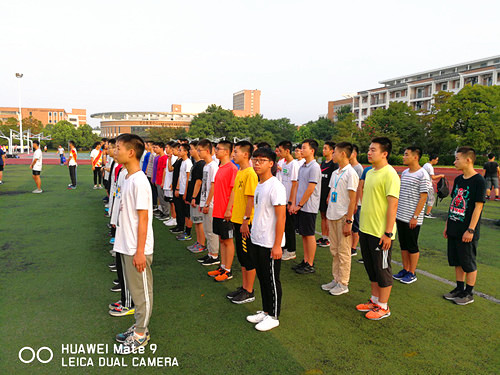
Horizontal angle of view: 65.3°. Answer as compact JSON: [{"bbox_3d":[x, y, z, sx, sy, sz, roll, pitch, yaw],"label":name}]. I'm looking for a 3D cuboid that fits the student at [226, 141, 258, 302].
[{"bbox_3d":[-0.086,0.347,4.201,0.340,1.730,0.480,-2,6,-24],"label":"student"}]

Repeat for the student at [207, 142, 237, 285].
[{"bbox_3d":[-0.346,0.270,4.877,0.360,1.740,0.490,-1,6,-20],"label":"student"}]

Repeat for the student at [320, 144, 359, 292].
[{"bbox_3d":[0.999,0.342,4.402,0.360,1.730,0.500,-2,6,-22],"label":"student"}]

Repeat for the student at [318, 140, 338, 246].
[{"bbox_3d":[1.315,0.115,6.575,0.350,1.777,0.480,-1,6,-22],"label":"student"}]

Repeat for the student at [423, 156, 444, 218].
[{"bbox_3d":[4.550,-0.040,9.650,0.500,1.580,0.460,3,6,18],"label":"student"}]

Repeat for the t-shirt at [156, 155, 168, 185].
[{"bbox_3d":[-1.959,-0.403,8.731,0.270,0.660,0.470,-2,6,-23],"label":"t-shirt"}]

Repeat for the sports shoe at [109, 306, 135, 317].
[{"bbox_3d":[-1.240,1.173,3.791,0.280,0.105,0.105,-1,6,-22],"label":"sports shoe"}]

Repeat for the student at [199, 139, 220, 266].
[{"bbox_3d":[-0.562,0.203,5.412,0.350,1.745,0.480,-1,6,-22],"label":"student"}]

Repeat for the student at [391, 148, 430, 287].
[{"bbox_3d":[1.977,0.326,4.818,0.360,1.700,0.500,-1,6,-20],"label":"student"}]

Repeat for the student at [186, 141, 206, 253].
[{"bbox_3d":[-0.824,0.140,6.063,0.350,1.730,0.480,-1,6,-22],"label":"student"}]

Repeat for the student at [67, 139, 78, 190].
[{"bbox_3d":[-6.617,-0.855,14.538,0.380,1.781,0.500,-1,6,-22],"label":"student"}]

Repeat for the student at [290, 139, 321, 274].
[{"bbox_3d":[0.743,0.243,5.178,0.370,1.771,0.490,-1,6,-22],"label":"student"}]

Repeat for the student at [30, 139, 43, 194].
[{"bbox_3d":[-7.205,-0.711,13.162,0.380,1.738,0.500,-1,6,-22],"label":"student"}]

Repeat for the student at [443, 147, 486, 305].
[{"bbox_3d":[2.330,0.408,4.236,0.350,1.700,0.490,-1,6,-22],"label":"student"}]

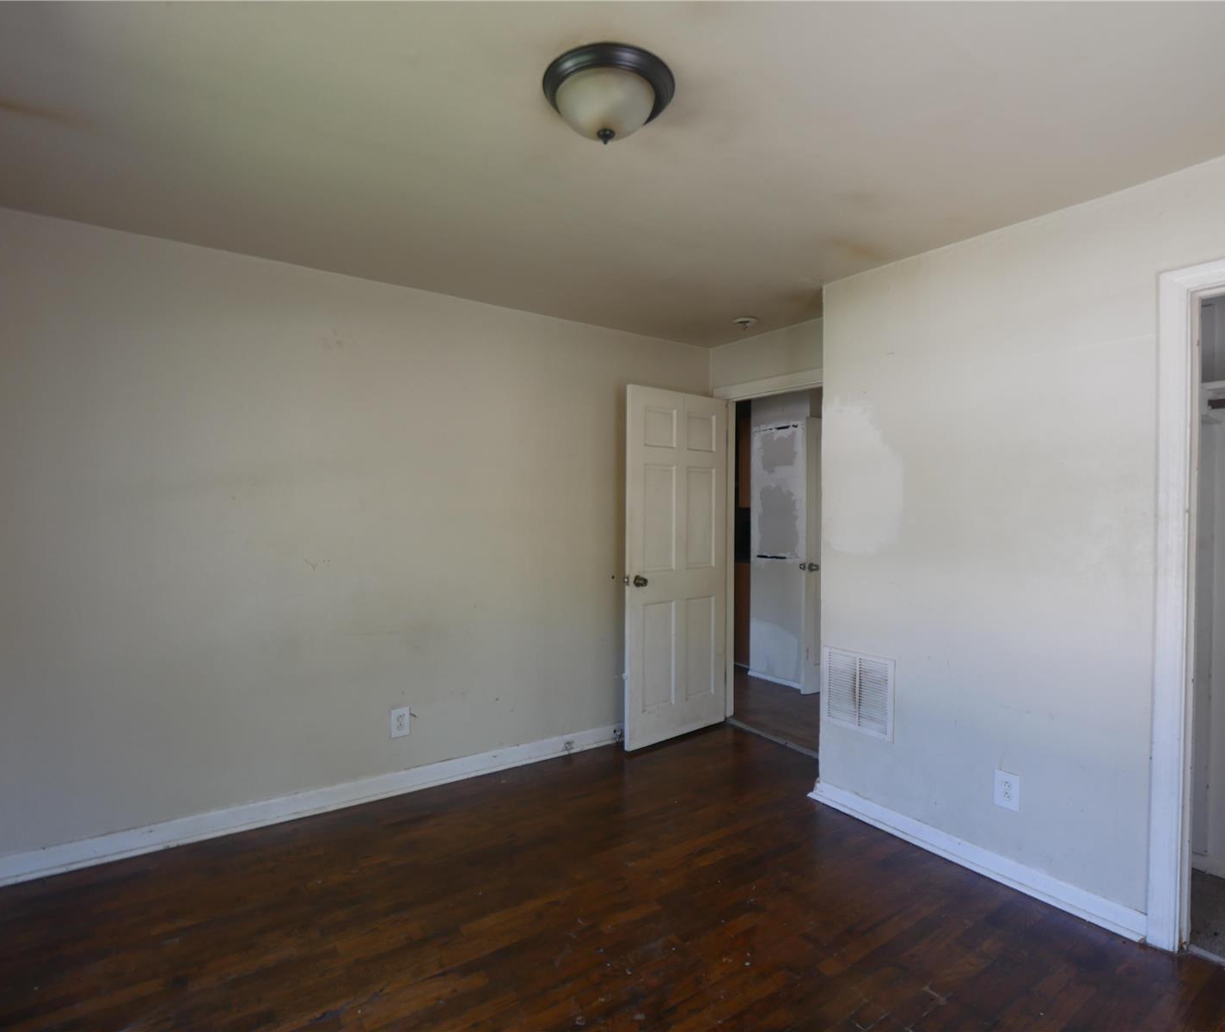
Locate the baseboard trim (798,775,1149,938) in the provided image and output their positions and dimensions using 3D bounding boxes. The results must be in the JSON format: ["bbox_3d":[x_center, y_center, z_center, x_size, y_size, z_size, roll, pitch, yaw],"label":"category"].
[{"bbox_3d":[1.310,1.289,2.505,0.037,0.091,1.261,0,1,-36],"label":"baseboard trim"}]

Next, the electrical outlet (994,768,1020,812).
[{"bbox_3d":[1.449,1.008,2.334,0.012,0.133,0.086,0,1,-36],"label":"electrical outlet"}]

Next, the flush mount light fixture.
[{"bbox_3d":[-0.009,-1.001,1.597,0.331,0.136,0.331,1,1,0],"label":"flush mount light fixture"}]

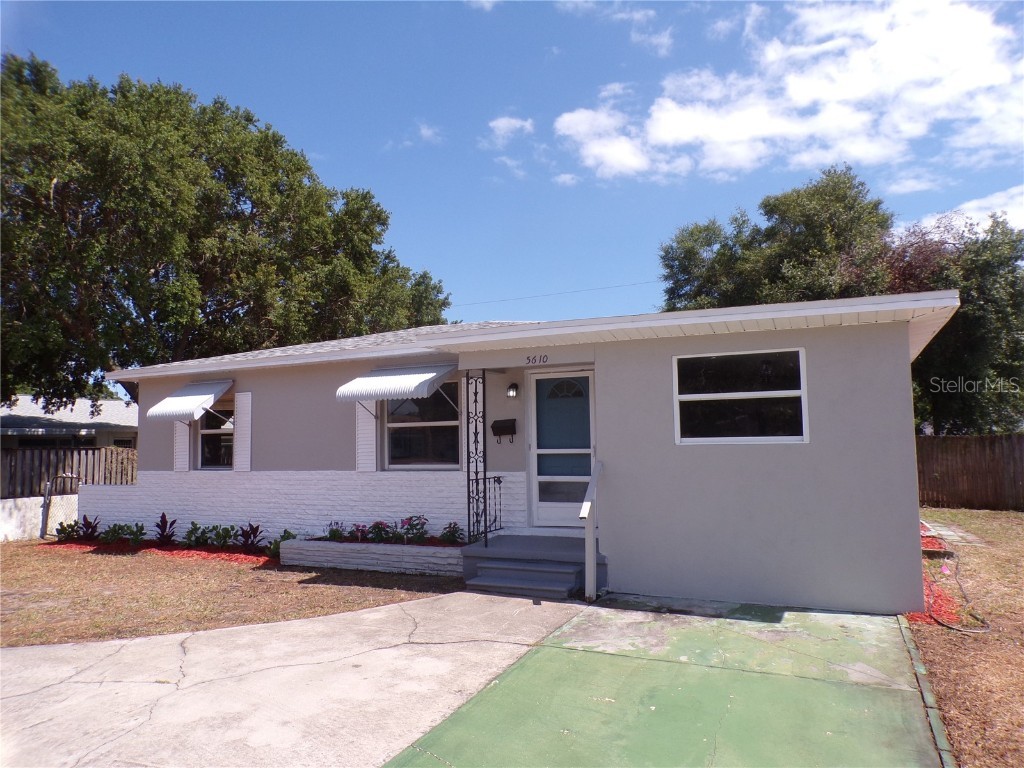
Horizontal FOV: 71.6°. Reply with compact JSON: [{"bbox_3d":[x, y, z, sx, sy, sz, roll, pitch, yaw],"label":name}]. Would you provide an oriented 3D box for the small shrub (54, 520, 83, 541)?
[{"bbox_3d":[-8.245,2.724,13.200,0.520,0.380,0.500,-3,-5,26],"label":"small shrub"}]

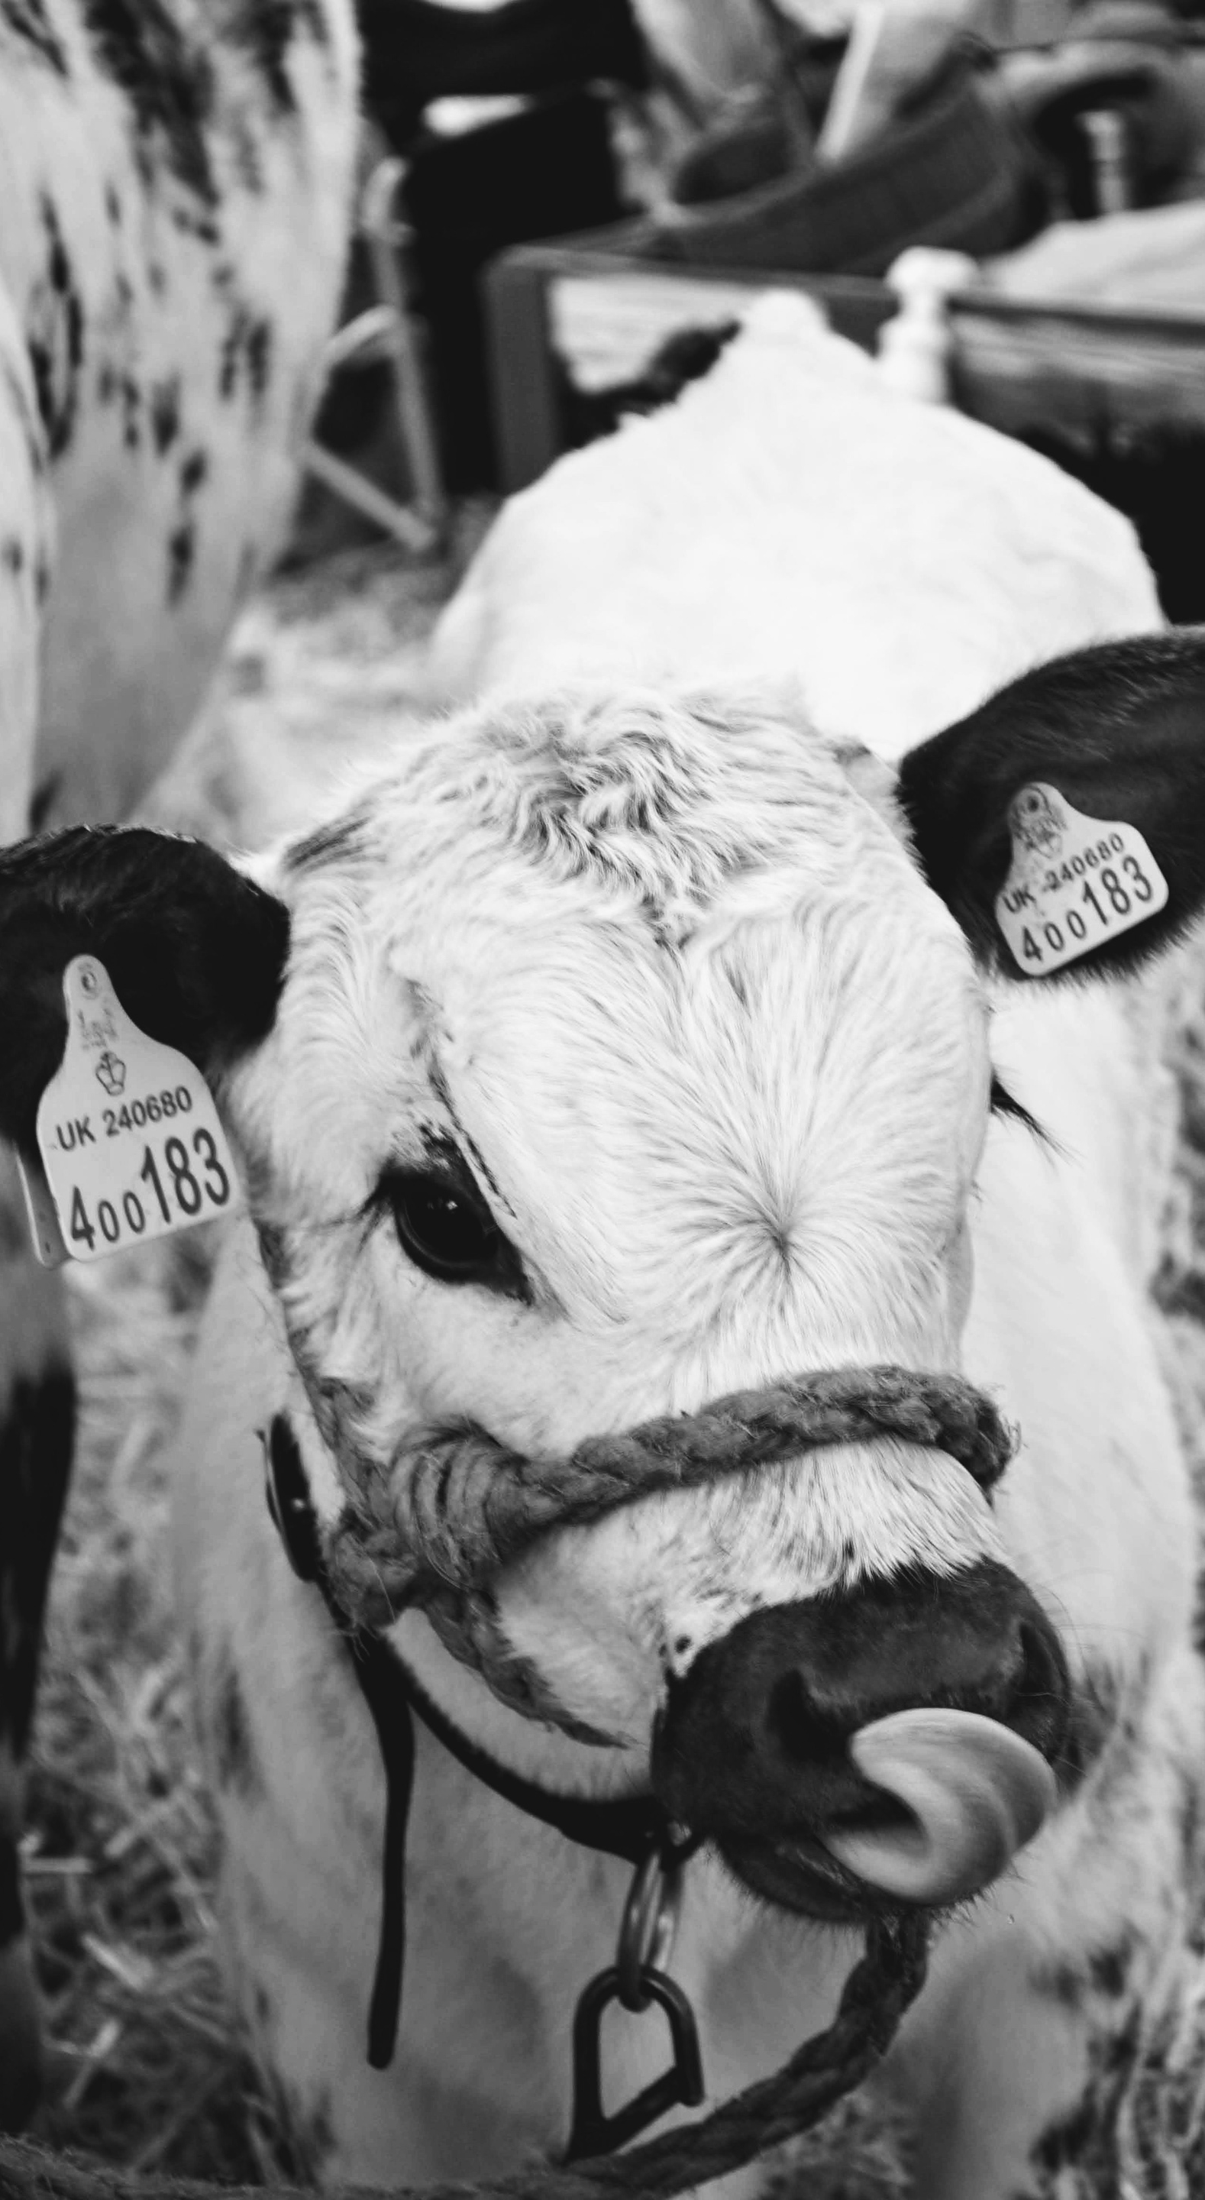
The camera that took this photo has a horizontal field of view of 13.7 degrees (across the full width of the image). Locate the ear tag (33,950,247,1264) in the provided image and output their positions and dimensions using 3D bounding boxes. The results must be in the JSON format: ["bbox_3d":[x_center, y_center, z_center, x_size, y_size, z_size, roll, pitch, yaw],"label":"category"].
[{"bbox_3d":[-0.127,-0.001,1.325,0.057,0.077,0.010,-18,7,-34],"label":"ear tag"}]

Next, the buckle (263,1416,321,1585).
[{"bbox_3d":[-0.086,0.111,1.385,0.011,0.046,0.030,-13,2,-16],"label":"buckle"}]

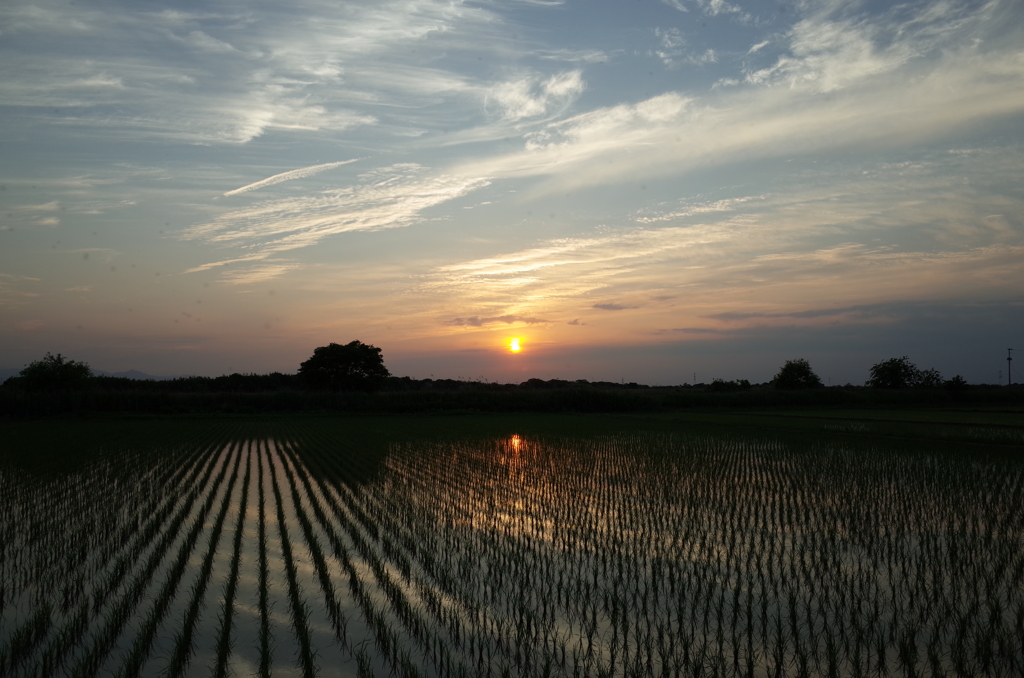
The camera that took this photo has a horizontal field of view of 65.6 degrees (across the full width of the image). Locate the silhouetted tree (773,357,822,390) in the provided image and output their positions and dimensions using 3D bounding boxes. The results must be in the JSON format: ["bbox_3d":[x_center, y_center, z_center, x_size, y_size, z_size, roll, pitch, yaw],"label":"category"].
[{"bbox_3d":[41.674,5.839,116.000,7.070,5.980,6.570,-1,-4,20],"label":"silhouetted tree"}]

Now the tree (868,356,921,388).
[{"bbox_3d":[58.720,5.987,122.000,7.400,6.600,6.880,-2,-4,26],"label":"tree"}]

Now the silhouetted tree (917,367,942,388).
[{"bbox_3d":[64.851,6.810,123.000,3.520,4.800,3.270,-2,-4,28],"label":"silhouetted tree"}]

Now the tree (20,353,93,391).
[{"bbox_3d":[-43.657,3.778,76.000,6.310,4.970,5.870,2,-4,-30],"label":"tree"}]

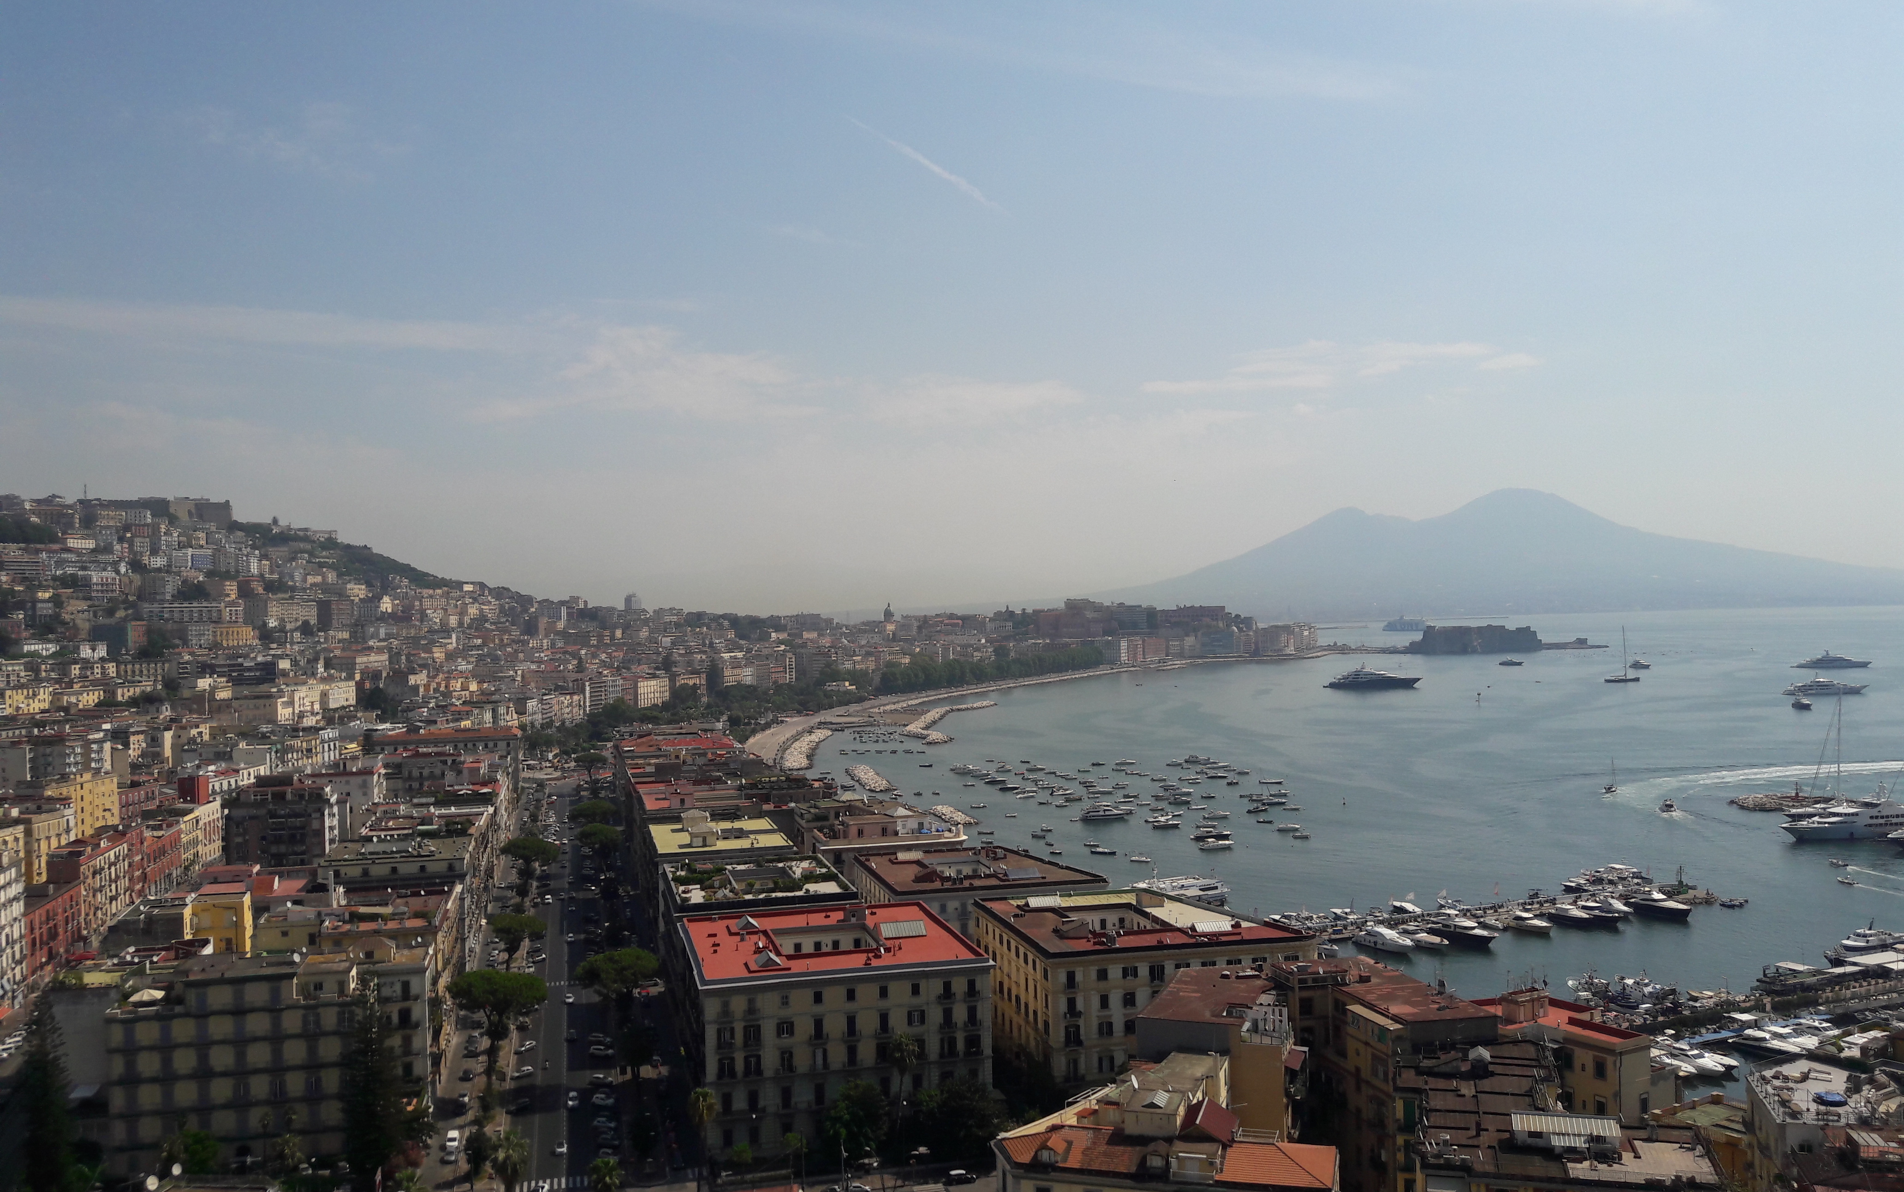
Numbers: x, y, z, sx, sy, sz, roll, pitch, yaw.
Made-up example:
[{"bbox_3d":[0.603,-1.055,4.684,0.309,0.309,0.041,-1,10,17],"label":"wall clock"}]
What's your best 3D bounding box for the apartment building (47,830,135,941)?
[{"bbox_3d":[-213.040,72.240,377.570,10.000,24.000,36.000,-1,0,-11],"label":"apartment building"}]

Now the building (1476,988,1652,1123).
[{"bbox_3d":[78.390,66.140,199.820,18.570,26.500,24.650,0,0,-35],"label":"building"}]

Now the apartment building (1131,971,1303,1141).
[{"bbox_3d":[37.450,66.980,211.700,19.500,26.000,30.200,-1,0,15],"label":"apartment building"}]

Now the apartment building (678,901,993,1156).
[{"bbox_3d":[-20.400,68.070,250.510,43.800,25.800,47.300,-1,0,-14],"label":"apartment building"}]

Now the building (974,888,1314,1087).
[{"bbox_3d":[32.230,67.400,264.340,46.100,26.000,48.700,-1,0,-13],"label":"building"}]

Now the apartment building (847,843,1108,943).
[{"bbox_3d":[2.580,68.120,316.200,43.200,26.000,51.000,-1,0,-13],"label":"apartment building"}]

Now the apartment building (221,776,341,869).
[{"bbox_3d":[-183.410,67.190,425.700,27.500,34.000,21.000,-1,0,-12],"label":"apartment building"}]

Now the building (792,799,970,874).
[{"bbox_3d":[-17.450,66.730,368.040,34.750,30.000,51.040,-1,0,-13],"label":"building"}]

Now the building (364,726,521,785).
[{"bbox_3d":[-227.390,73.290,689.520,61.000,26.500,22.000,-1,0,-20],"label":"building"}]

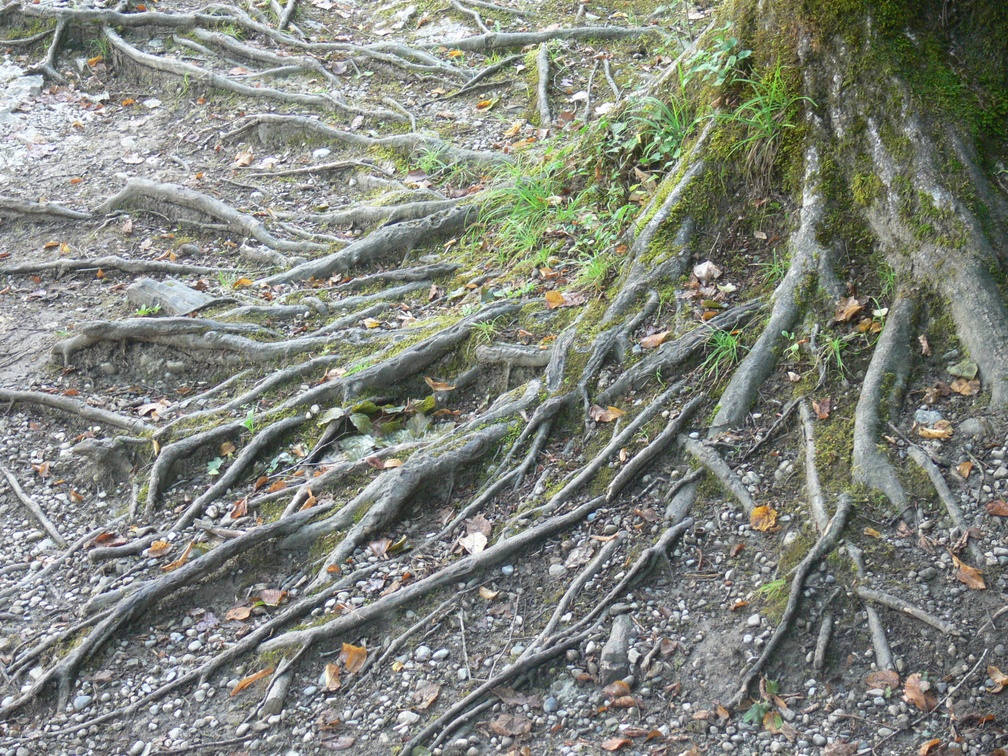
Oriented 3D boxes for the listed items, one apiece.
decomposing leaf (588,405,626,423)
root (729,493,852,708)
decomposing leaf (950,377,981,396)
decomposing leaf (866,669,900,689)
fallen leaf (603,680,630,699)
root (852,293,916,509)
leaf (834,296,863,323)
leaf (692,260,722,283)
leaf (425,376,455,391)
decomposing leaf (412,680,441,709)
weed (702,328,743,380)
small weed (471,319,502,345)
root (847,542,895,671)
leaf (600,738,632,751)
[{"bbox_3d":[0.194,0.067,4.360,0.066,0.022,0.045,0,27,0],"label":"decomposing leaf"},{"bbox_3d":[0.488,0.357,3.845,0.067,0.158,0.521,9,25,20],"label":"root"},{"bbox_3d":[1.123,0.021,5.600,0.073,0.018,0.058,0,34,0],"label":"decomposing leaf"},{"bbox_3d":[0.775,0.612,4.694,0.070,0.015,0.058,-2,36,0],"label":"decomposing leaf"},{"bbox_3d":[0.230,0.636,4.700,0.058,0.017,0.042,0,25,0],"label":"fallen leaf"},{"bbox_3d":[0.918,0.054,5.550,0.140,0.140,0.660,4,42,4],"label":"root"},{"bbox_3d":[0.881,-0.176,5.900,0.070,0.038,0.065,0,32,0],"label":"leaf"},{"bbox_3d":[0.519,-0.281,5.904,0.070,0.035,0.060,-15,30,0],"label":"leaf"},{"bbox_3d":[-0.163,0.014,5.900,0.080,0.024,0.045,0,24,0],"label":"leaf"},{"bbox_3d":[-0.158,0.640,4.687,0.060,0.025,0.075,-1,27,0],"label":"decomposing leaf"},{"bbox_3d":[0.423,-0.045,4.450,0.077,0.075,0.075,0,23,0],"label":"weed"},{"bbox_3d":[-0.049,-0.122,6.050,0.078,0.048,0.068,0,22,0],"label":"small weed"},{"bbox_3d":[0.770,0.473,4.853,0.040,0.040,0.366,-7,40,-1],"label":"root"},{"bbox_3d":[0.223,0.725,4.550,0.062,0.012,0.038,0,25,0],"label":"leaf"}]

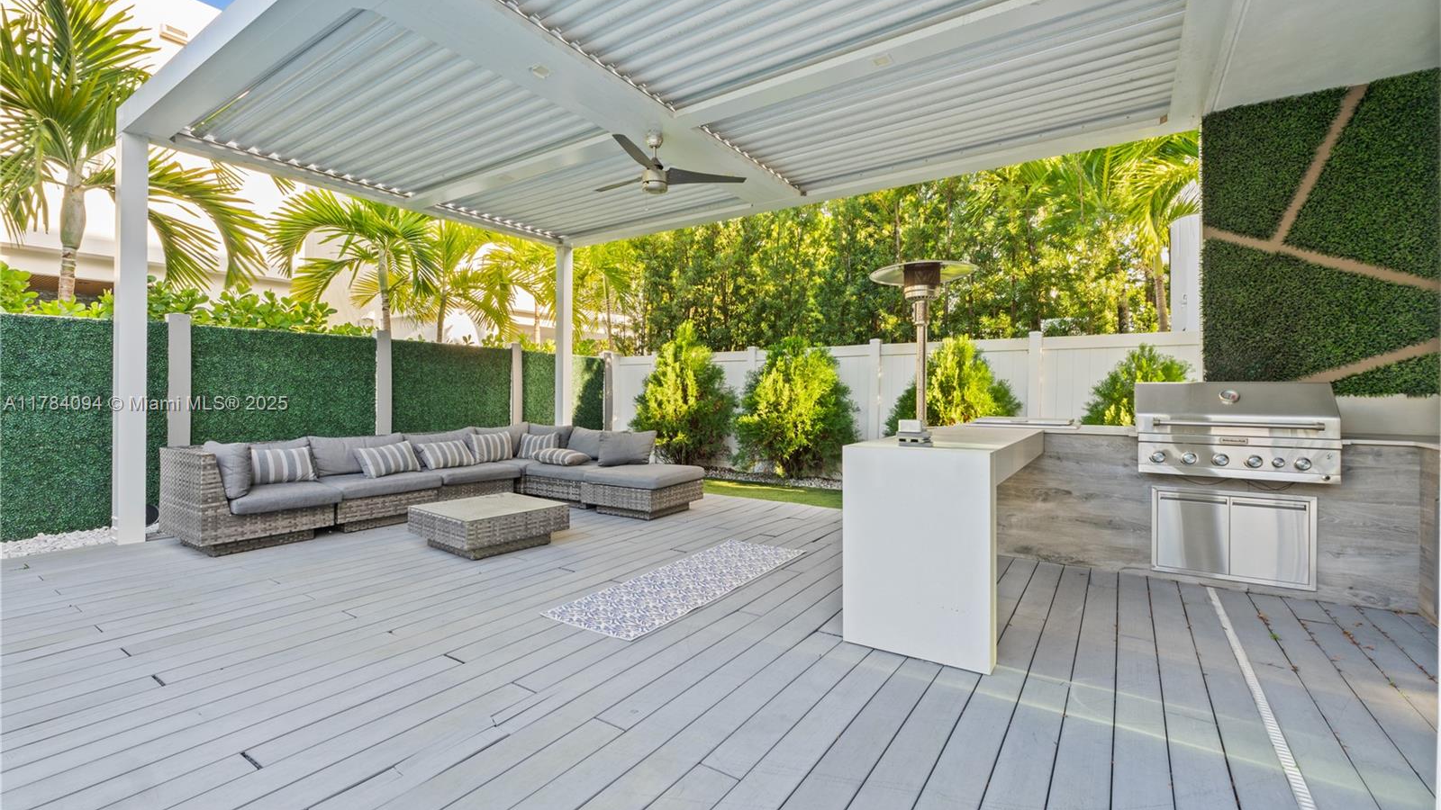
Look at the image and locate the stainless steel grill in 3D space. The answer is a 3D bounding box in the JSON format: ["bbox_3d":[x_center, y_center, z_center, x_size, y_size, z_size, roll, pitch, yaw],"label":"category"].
[{"bbox_3d":[3.090,0.141,3.668,0.896,0.562,0.638,1,1,34],"label":"stainless steel grill"}]

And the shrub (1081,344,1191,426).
[{"bbox_3d":[4.085,0.241,5.787,1.344,1.635,1.176,1,1,34],"label":"shrub"}]

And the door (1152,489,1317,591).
[{"bbox_3d":[2.982,0.768,3.512,0.738,0.514,0.034,1,1,34],"label":"door"}]

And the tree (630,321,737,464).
[{"bbox_3d":[-0.541,-0.103,8.886,1.546,2.218,1.232,1,1,34],"label":"tree"}]

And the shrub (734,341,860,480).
[{"bbox_3d":[0.981,0.071,7.867,1.546,1.904,1.232,1,1,34],"label":"shrub"}]

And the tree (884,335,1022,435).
[{"bbox_3d":[2.621,0.129,6.768,1.523,1.826,1.232,1,1,34],"label":"tree"}]

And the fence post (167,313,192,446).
[{"bbox_3d":[-4.962,0.111,5.502,0.135,1.879,0.140,1,1,34],"label":"fence post"}]

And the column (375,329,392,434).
[{"bbox_3d":[-3.906,0.096,6.957,0.127,1.859,0.127,1,1,34],"label":"column"}]

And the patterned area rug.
[{"bbox_3d":[-0.158,1.063,3.719,0.633,0.009,1.896,1,1,34],"label":"patterned area rug"}]

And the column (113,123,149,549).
[{"bbox_3d":[-4.520,-0.504,4.576,0.153,3.102,0.155,1,1,34],"label":"column"}]

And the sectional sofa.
[{"bbox_3d":[-2.188,0.650,5.269,2.582,0.784,3.511,1,1,34],"label":"sectional sofa"}]

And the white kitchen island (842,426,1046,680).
[{"bbox_3d":[1.375,0.629,3.405,0.626,0.893,1.964,1,1,34],"label":"white kitchen island"}]

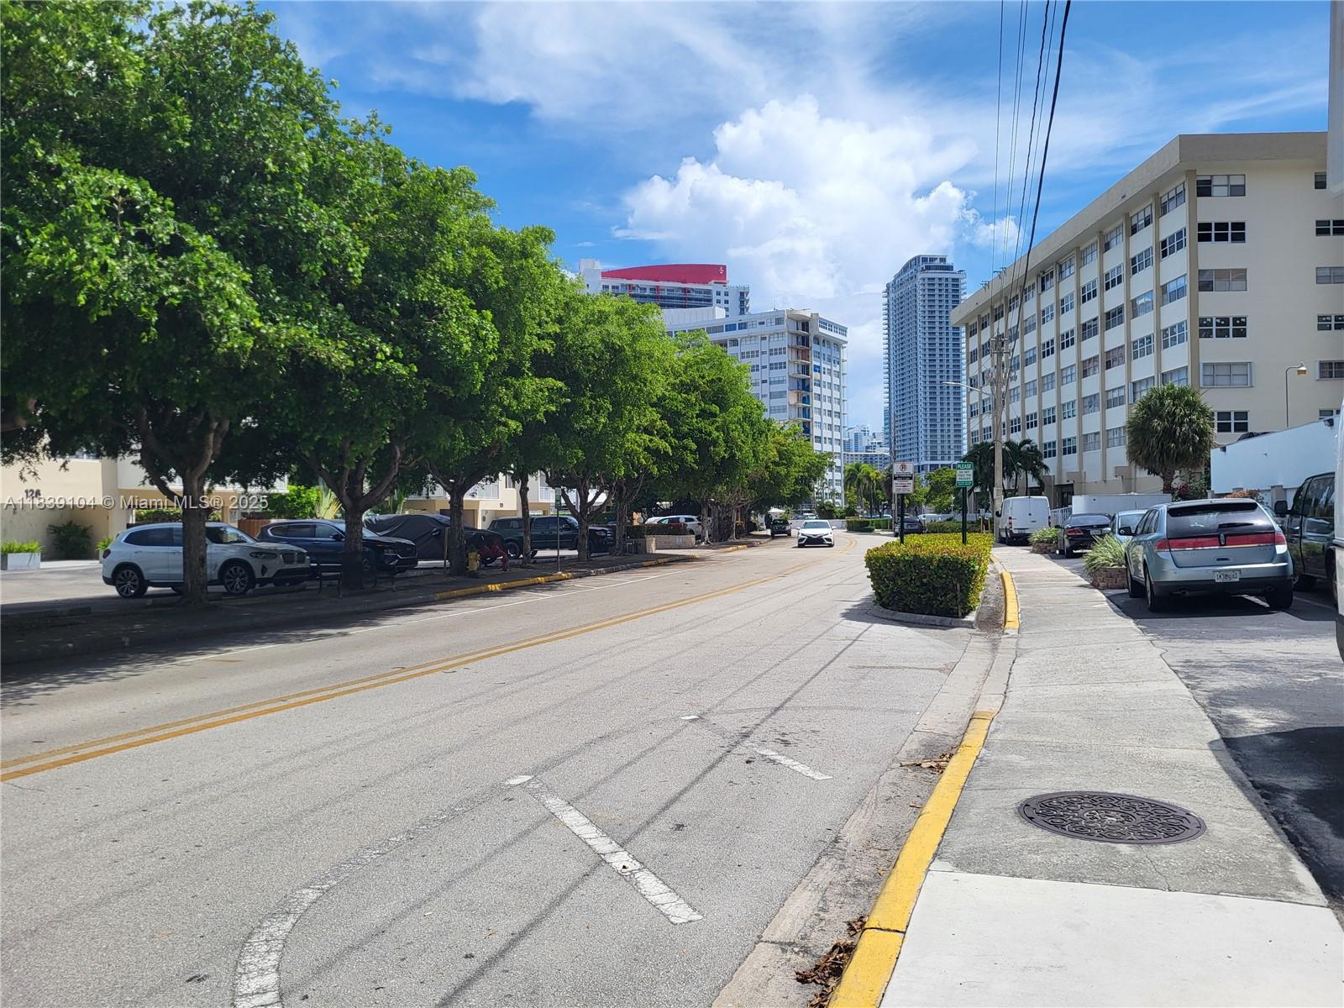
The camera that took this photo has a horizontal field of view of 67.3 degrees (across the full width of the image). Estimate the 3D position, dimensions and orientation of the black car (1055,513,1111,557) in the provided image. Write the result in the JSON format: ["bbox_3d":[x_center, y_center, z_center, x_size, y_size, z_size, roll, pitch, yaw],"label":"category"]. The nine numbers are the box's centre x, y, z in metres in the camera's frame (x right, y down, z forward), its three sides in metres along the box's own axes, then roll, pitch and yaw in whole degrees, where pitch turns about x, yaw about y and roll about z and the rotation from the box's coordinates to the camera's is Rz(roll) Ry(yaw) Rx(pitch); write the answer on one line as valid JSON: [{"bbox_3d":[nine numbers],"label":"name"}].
[{"bbox_3d":[14.250,1.022,34.300,1.840,1.460,4.750,-1,-1,20],"label":"black car"}]

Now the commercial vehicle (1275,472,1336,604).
[{"bbox_3d":[11.369,0.465,16.209,2.030,2.030,5.500,-3,-2,22],"label":"commercial vehicle"}]

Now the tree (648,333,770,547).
[{"bbox_3d":[1.986,-3.490,57.000,7.200,11.600,7.000,-1,-1,0],"label":"tree"}]

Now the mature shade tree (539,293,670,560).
[{"bbox_3d":[-2.622,-2.754,36.800,6.000,9.600,6.000,-1,-1,0],"label":"mature shade tree"}]

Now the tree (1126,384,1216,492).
[{"bbox_3d":[23.937,-1.875,48.500,3.850,7.500,3.850,-1,-1,0],"label":"tree"}]

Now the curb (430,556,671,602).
[{"bbox_3d":[-2.440,1.989,29.526,0.300,0.160,18.870,-1,-1,15],"label":"curb"}]

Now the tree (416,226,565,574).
[{"bbox_3d":[-5.335,-2.712,27.800,5.700,9.300,5.700,-1,-1,17],"label":"tree"}]

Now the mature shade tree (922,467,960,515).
[{"bbox_3d":[28.061,-0.718,105.010,4.200,6.400,4.200,-1,-1,0],"label":"mature shade tree"}]

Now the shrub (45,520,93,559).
[{"bbox_3d":[-27.166,1.633,45.500,1.850,1.750,1.700,-1,-1,15],"label":"shrub"}]

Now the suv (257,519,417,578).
[{"bbox_3d":[-9.684,1.291,29.289,4.780,1.710,1.920,-1,-1,13],"label":"suv"}]

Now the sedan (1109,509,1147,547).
[{"bbox_3d":[11.820,0.899,24.900,1.820,1.470,4.600,-1,-1,21],"label":"sedan"}]

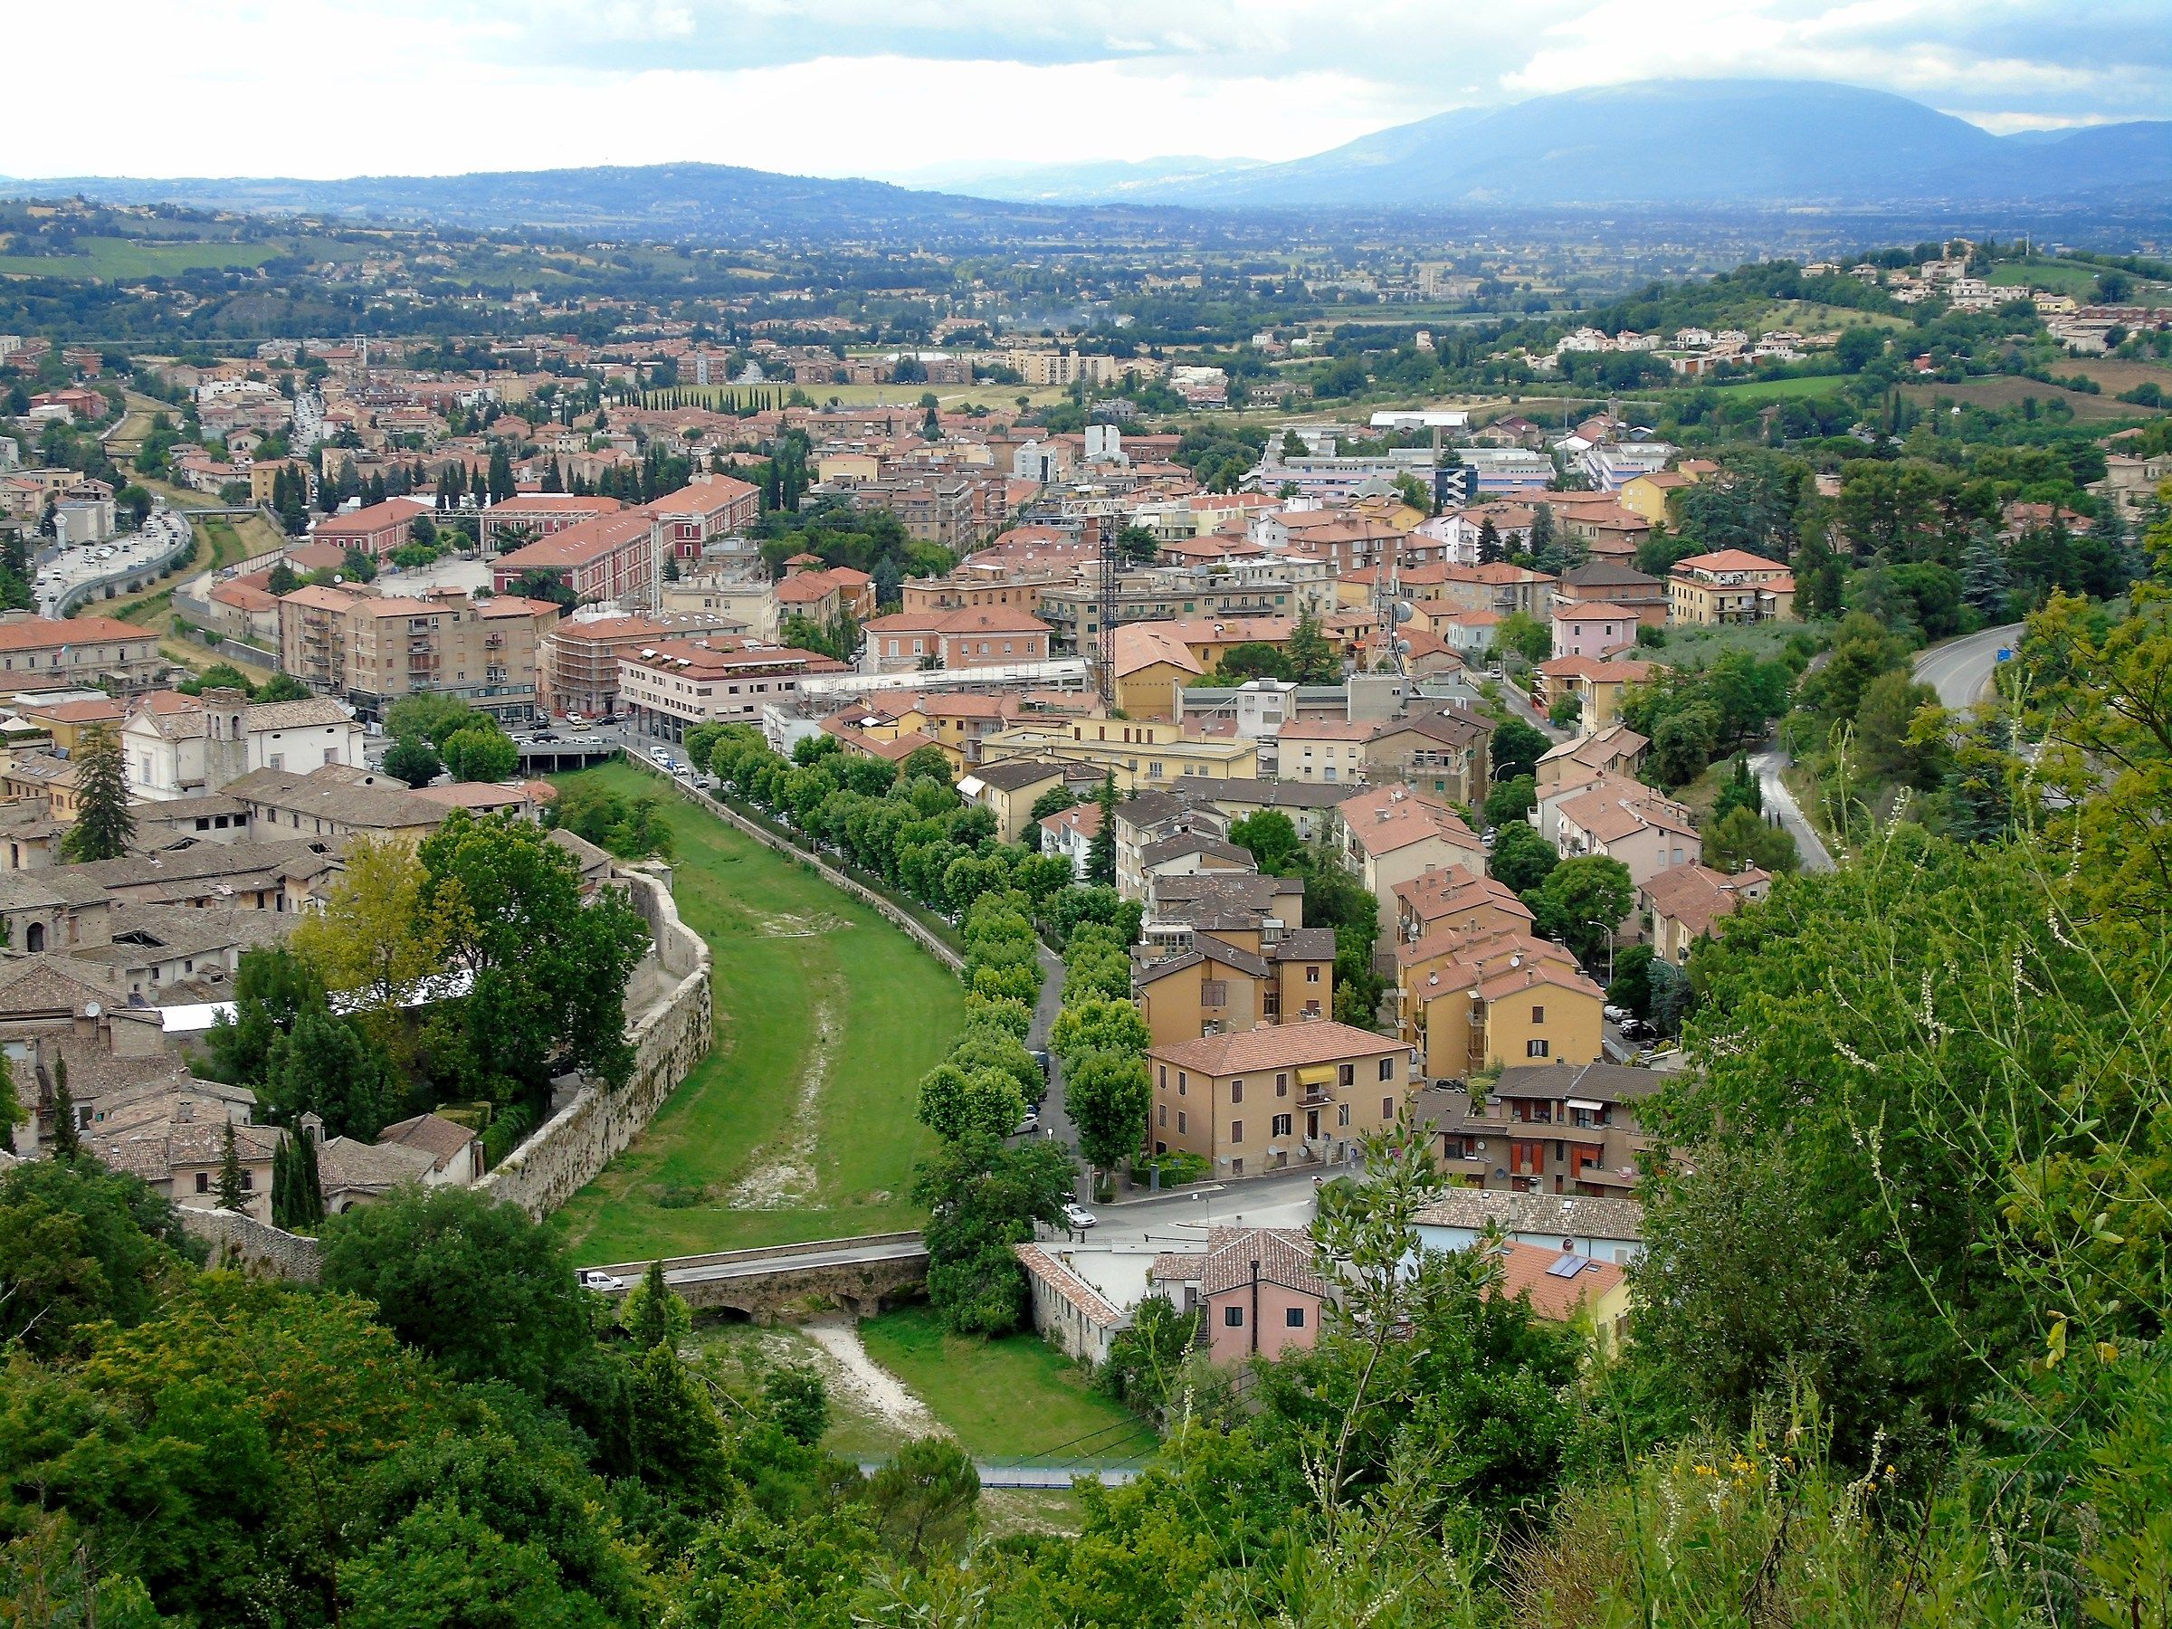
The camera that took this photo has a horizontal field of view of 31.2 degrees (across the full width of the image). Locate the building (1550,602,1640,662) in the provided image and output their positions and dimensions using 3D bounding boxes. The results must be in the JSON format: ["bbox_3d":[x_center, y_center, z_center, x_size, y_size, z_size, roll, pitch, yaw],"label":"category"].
[{"bbox_3d":[82.050,-29.570,624.910,13.300,9.300,11.000,0,9,-1],"label":"building"}]

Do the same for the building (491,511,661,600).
[{"bbox_3d":[-108.100,-53.260,821.580,18.900,14.430,82.000,1,9,4],"label":"building"}]

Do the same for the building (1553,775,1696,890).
[{"bbox_3d":[56.650,5.080,405.400,10.300,12.440,25.000,-1,9,-4],"label":"building"}]

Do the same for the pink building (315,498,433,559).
[{"bbox_3d":[-179.200,-71.360,986.580,15.500,13.500,60.000,1,10,5],"label":"pink building"}]

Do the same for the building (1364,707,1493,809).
[{"bbox_3d":[42.450,-7.050,485.980,13.000,11.000,19.000,2,10,14],"label":"building"}]

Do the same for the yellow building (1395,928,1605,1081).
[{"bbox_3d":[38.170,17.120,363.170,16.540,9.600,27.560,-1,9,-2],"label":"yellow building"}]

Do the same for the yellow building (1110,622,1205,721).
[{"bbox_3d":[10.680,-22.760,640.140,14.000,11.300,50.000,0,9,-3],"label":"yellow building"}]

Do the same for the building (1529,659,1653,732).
[{"bbox_3d":[70.730,-16.470,538.600,14.800,10.240,16.000,-1,9,-8],"label":"building"}]

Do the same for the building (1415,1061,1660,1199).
[{"bbox_3d":[36.470,25.650,305.960,19.800,11.600,12.000,2,10,11],"label":"building"}]

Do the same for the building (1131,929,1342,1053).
[{"bbox_3d":[13.390,18.440,367.500,18.400,14.600,14.000,-1,9,-4],"label":"building"}]

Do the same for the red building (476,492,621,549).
[{"bbox_3d":[-136.570,-74.390,1006.120,36.000,14.700,17.000,1,10,5],"label":"red building"}]

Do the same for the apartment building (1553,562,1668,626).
[{"bbox_3d":[86.160,-36.210,638.760,16.000,10.050,15.000,-1,9,-8],"label":"apartment building"}]

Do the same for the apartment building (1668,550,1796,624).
[{"bbox_3d":[115.300,-40.030,696.720,15.800,14.600,20.500,-2,10,-11],"label":"apartment building"}]

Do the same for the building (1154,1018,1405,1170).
[{"bbox_3d":[17.050,24.010,343.210,20.900,11.100,10.900,-6,11,-31],"label":"building"}]

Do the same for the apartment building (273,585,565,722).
[{"bbox_3d":[-114.340,-29.210,670.410,33.000,18.800,34.000,-7,12,-35],"label":"apartment building"}]

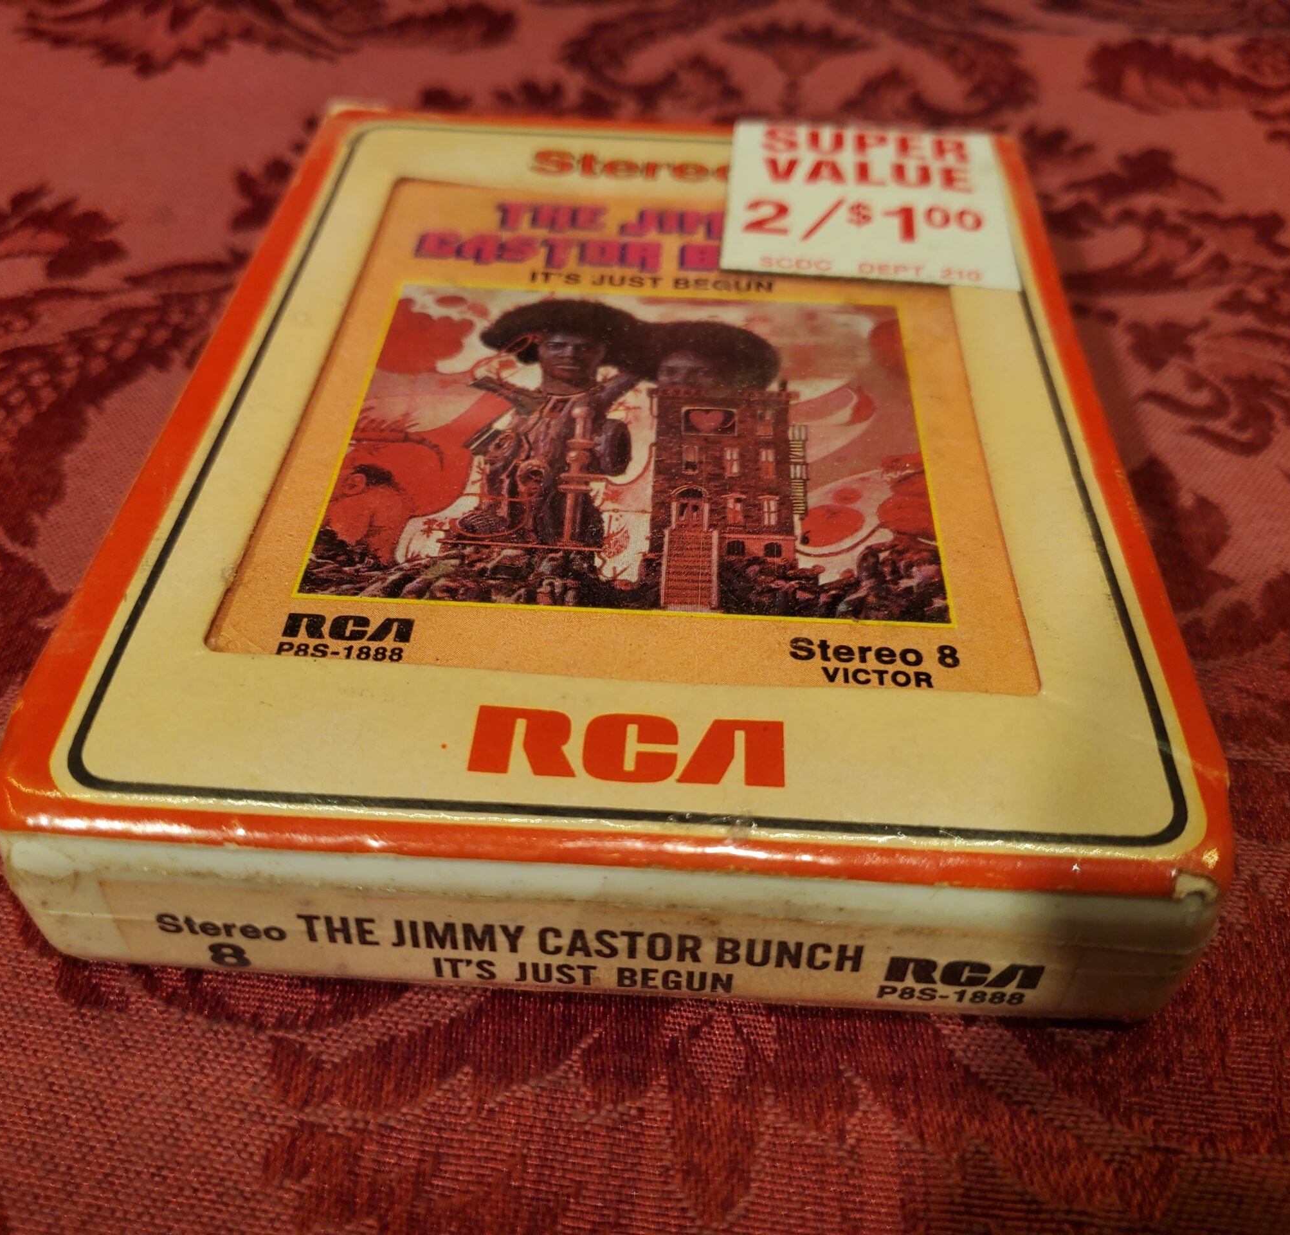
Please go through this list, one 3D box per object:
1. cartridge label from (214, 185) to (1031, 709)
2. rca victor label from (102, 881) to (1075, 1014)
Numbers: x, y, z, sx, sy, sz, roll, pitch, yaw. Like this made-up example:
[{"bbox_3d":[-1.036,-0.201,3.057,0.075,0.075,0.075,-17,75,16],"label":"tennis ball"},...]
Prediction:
[{"bbox_3d":[0.000,-0.028,0.144,0.076,0.001,0.092,3,46,1],"label":"cartridge label"},{"bbox_3d":[-0.005,0.028,0.106,0.082,0.012,0.001,3,41,1],"label":"rca victor label"}]

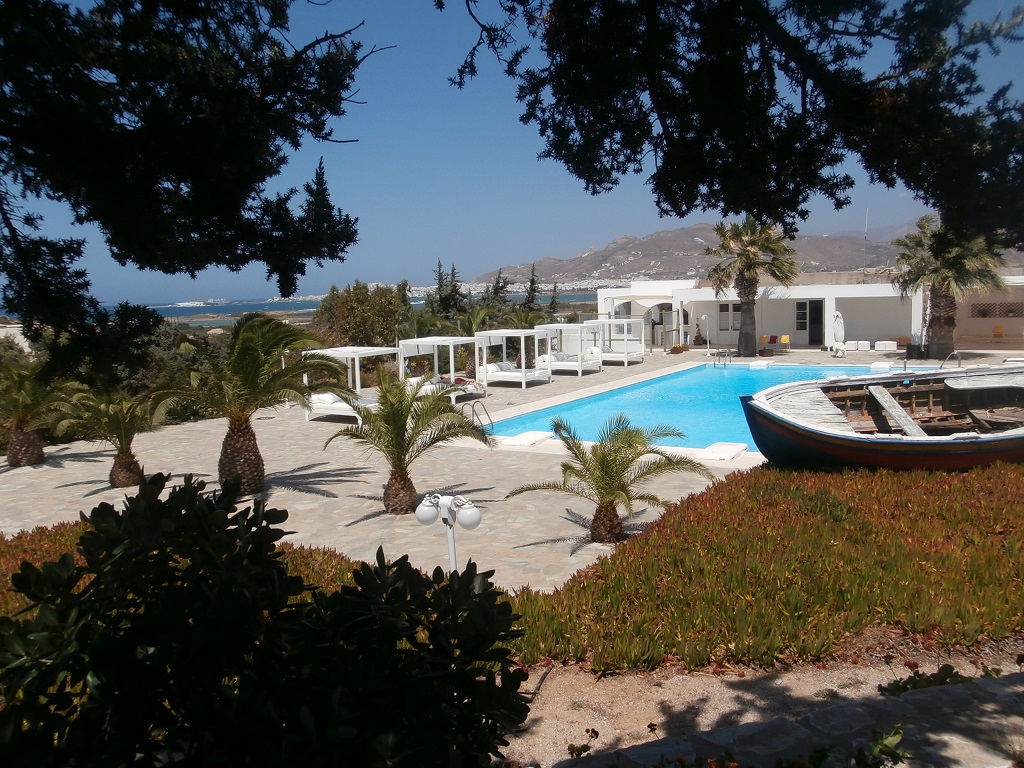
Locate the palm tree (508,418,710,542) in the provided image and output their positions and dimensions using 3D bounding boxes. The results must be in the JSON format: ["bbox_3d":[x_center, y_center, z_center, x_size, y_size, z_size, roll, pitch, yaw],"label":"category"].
[{"bbox_3d":[1.351,1.302,12.331,2.873,1.774,2.672,-1,6,6],"label":"palm tree"}]

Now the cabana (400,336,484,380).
[{"bbox_3d":[-2.215,-0.464,29.061,2.065,1.986,1.803,2,7,33],"label":"cabana"}]

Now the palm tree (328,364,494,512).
[{"bbox_3d":[-1.677,0.874,14.380,2.668,2.395,2.481,-3,6,-8],"label":"palm tree"}]

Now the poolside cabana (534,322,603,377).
[{"bbox_3d":[2.336,-1.404,36.459,2.065,1.986,1.803,2,7,33],"label":"poolside cabana"}]

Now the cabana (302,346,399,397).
[{"bbox_3d":[-4.483,0.030,25.132,2.065,1.986,1.803,2,7,33],"label":"cabana"}]

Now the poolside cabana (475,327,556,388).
[{"bbox_3d":[0.055,-0.925,32.677,2.065,1.986,1.803,2,7,33],"label":"poolside cabana"}]

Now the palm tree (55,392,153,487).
[{"bbox_3d":[-7.824,1.090,17.110,1.761,1.799,1.638,-5,7,-24],"label":"palm tree"}]

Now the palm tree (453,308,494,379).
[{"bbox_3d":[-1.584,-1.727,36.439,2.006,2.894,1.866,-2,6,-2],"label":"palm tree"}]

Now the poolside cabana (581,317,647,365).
[{"bbox_3d":[4.634,-1.869,40.105,2.065,1.986,1.803,2,7,33],"label":"poolside cabana"}]

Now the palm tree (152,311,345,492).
[{"bbox_3d":[-4.705,0.323,16.326,3.408,3.281,3.170,-4,6,-17],"label":"palm tree"}]

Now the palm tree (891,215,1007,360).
[{"bbox_3d":[18.560,-4.168,37.896,4.438,6.092,4.127,1,7,26],"label":"palm tree"}]

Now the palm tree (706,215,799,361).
[{"bbox_3d":[11.595,-4.785,42.874,4.279,6.732,3.979,0,6,15],"label":"palm tree"}]

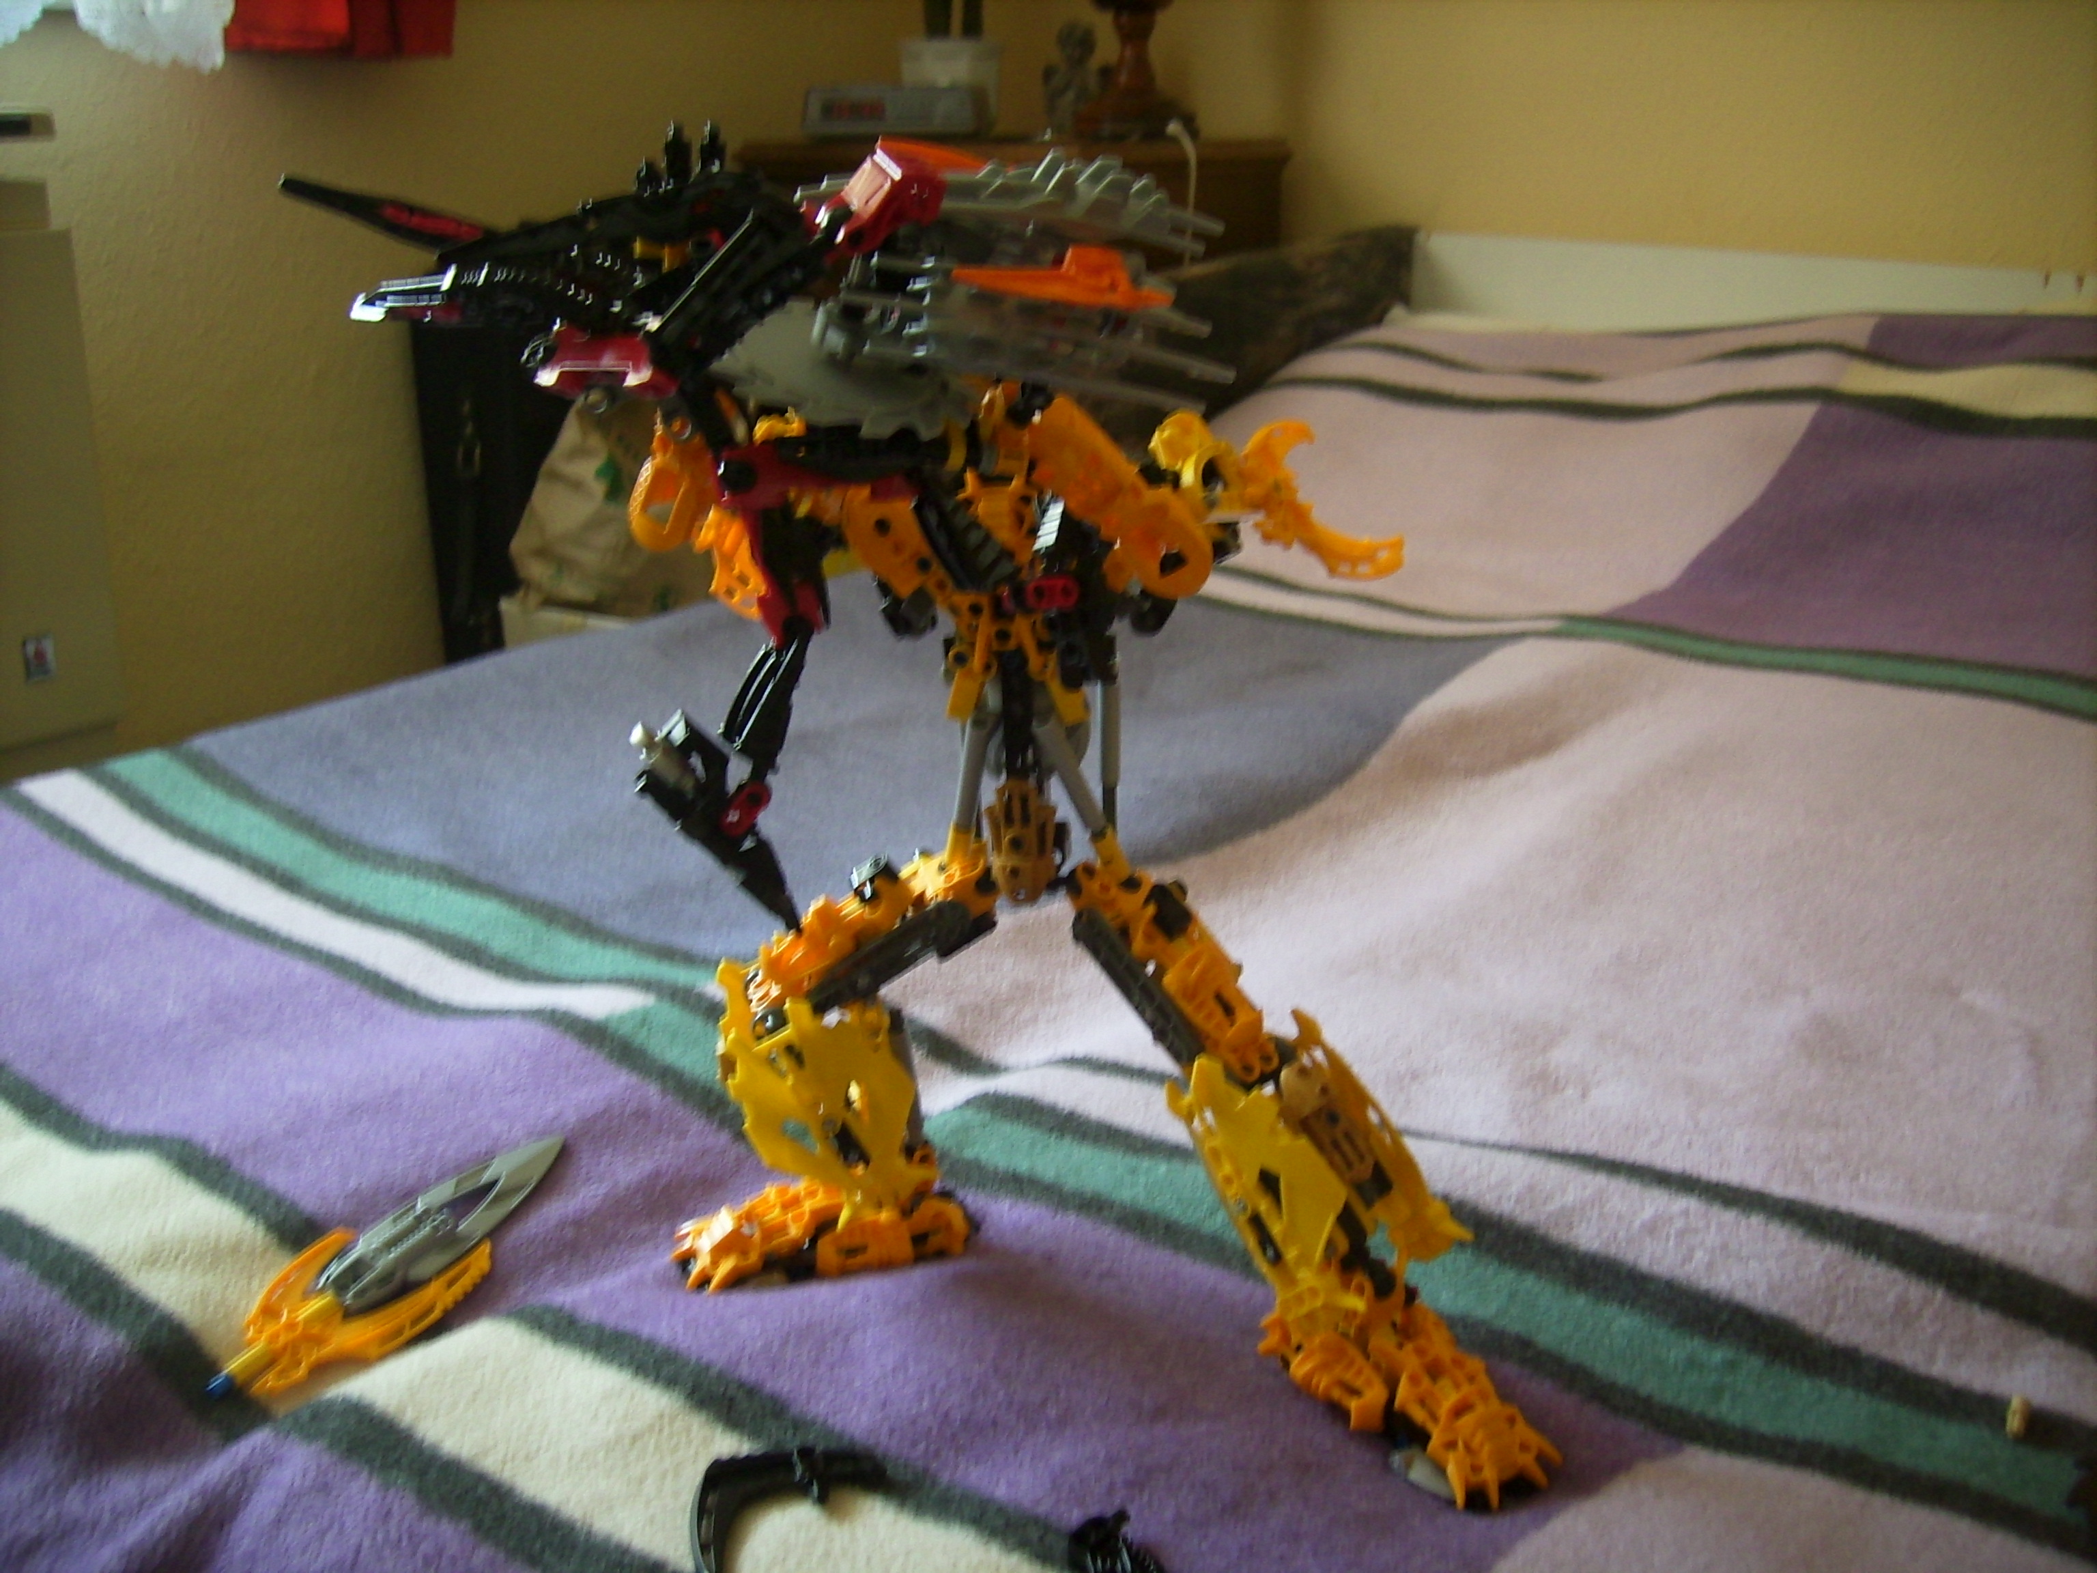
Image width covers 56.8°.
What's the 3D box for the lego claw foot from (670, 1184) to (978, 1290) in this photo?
[{"bbox_3d":[-0.083,0.161,0.725,0.103,0.028,0.042,-5,20,-16],"label":"lego claw foot"}]

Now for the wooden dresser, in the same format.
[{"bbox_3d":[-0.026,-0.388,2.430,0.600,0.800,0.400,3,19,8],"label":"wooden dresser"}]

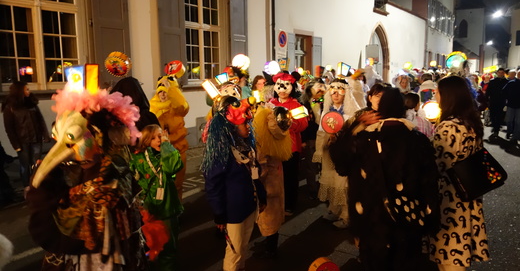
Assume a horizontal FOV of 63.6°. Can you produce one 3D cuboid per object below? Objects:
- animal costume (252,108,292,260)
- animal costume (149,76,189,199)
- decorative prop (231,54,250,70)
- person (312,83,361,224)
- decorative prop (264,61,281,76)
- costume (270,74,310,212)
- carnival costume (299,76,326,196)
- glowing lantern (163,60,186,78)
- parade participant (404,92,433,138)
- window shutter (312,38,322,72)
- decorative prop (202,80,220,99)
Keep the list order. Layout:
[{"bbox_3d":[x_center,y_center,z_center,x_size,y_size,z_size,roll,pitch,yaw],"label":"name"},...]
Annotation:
[{"bbox_3d":[0.130,0.418,3.948,0.400,1.409,0.460,0,8,9],"label":"animal costume"},{"bbox_3d":[-1.213,0.069,5.418,0.480,1.650,0.420,3,9,23],"label":"animal costume"},{"bbox_3d":[-0.243,-0.958,5.500,0.210,0.200,0.140,4,9,30],"label":"decorative prop"},{"bbox_3d":[0.853,0.185,4.619,0.500,1.590,0.400,1,8,12],"label":"person"},{"bbox_3d":[0.185,-1.006,6.200,0.210,0.210,0.120,-5,9,-26],"label":"decorative prop"},{"bbox_3d":[0.344,0.099,5.121,0.520,1.707,0.420,-1,8,0],"label":"costume"},{"bbox_3d":[0.732,0.029,5.701,0.480,1.600,0.380,-7,10,-37],"label":"carnival costume"},{"bbox_3d":[-1.056,-0.830,5.250,0.225,0.100,0.225,5,54,36],"label":"glowing lantern"},{"bbox_3d":[1.575,0.281,4.401,0.450,1.440,0.300,1,8,12],"label":"parade participant"},{"bbox_3d":[2.052,-2.639,14.851,0.050,1.600,0.710,5,10,34],"label":"window shutter"},{"bbox_3d":[-0.362,-0.350,3.150,0.070,0.140,0.060,-39,6,14],"label":"decorative prop"}]

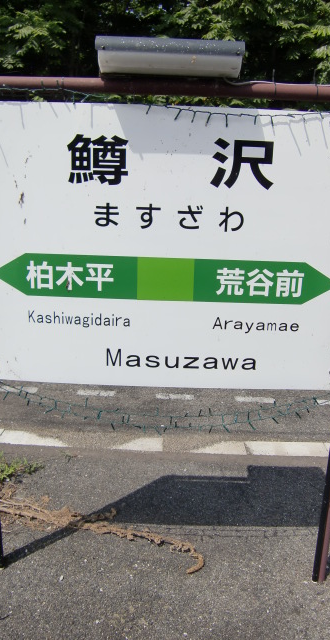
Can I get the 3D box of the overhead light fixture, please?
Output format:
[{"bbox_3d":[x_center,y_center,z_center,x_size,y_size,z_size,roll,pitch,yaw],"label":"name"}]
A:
[{"bbox_3d":[0.013,-0.757,1.497,0.412,0.096,0.174,1,16,-1],"label":"overhead light fixture"}]

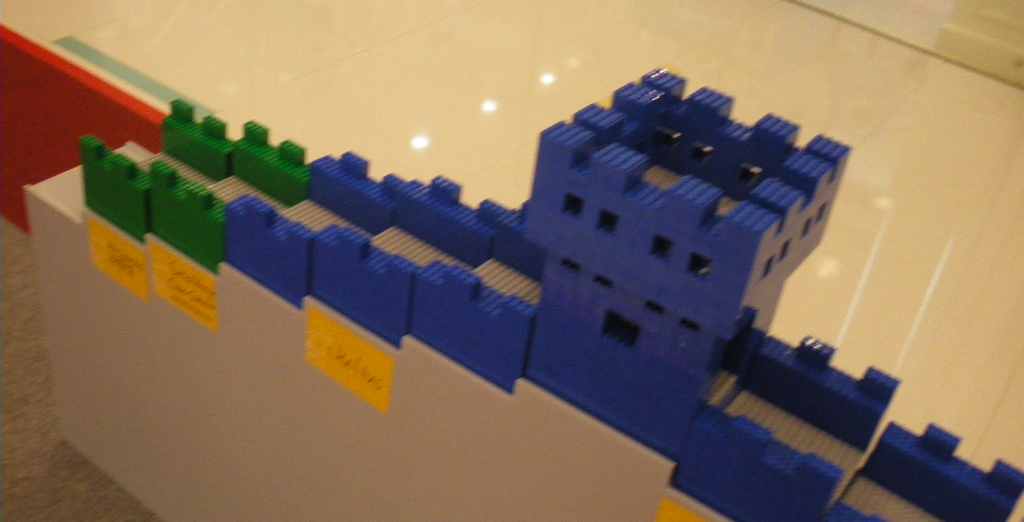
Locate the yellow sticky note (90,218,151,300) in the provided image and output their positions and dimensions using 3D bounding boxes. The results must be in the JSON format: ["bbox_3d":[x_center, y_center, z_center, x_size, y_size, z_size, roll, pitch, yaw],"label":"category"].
[{"bbox_3d":[-0.483,-0.002,1.313,0.118,0.076,0.002,27,38,25],"label":"yellow sticky note"}]

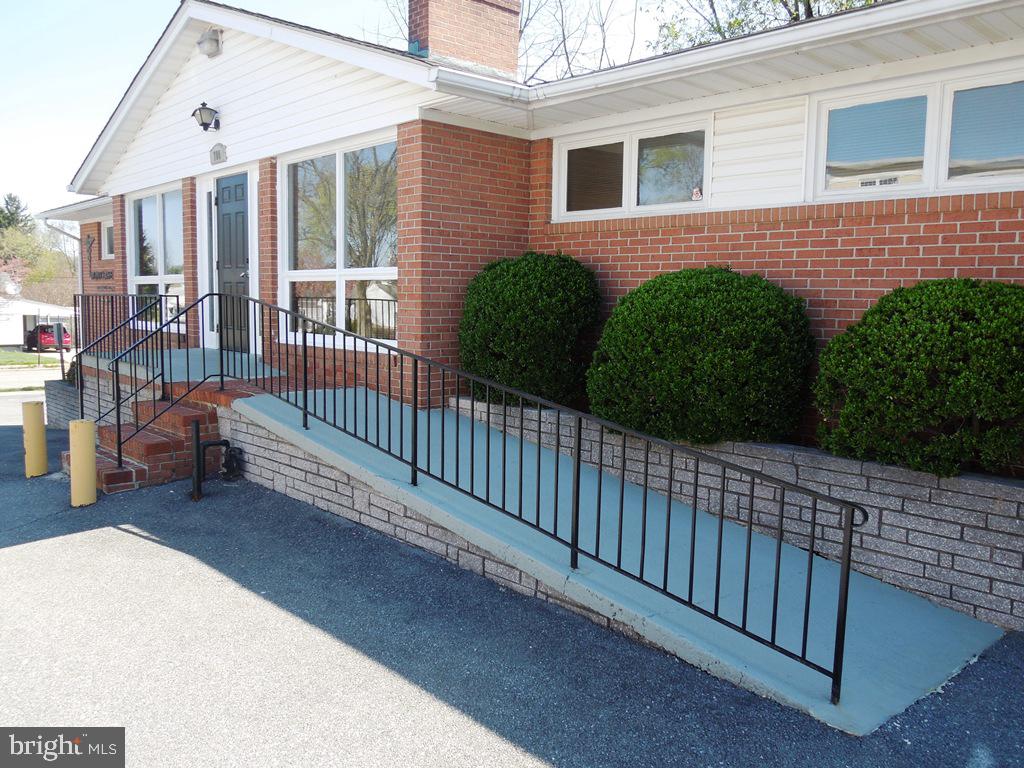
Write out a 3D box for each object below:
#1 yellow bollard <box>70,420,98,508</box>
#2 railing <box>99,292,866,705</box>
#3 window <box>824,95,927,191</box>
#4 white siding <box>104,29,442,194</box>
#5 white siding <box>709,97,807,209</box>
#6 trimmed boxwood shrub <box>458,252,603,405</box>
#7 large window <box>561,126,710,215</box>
[{"bbox_3d":[-3.156,0.582,6.093,0.172,0.610,0.172,-5,8,-43],"label":"yellow bollard"},{"bbox_3d":[-0.922,0.266,4.820,0.950,1.550,5.650,-5,8,-43],"label":"railing"},{"bbox_3d":[2.345,-1.546,5.354,0.080,0.590,0.710,-5,8,-43],"label":"window"},{"bbox_3d":[-3.345,-3.344,9.466,0.120,1.750,8.100,-5,8,-43],"label":"white siding"},{"bbox_3d":[1.762,-1.633,5.960,0.080,0.735,0.750,-5,8,-43],"label":"white siding"},{"bbox_3d":[0.168,-0.458,6.896,1.100,1.260,1.160,1,6,0],"label":"trimmed boxwood shrub"},{"bbox_3d":[0.942,-1.747,6.835,0.100,0.700,1.600,-5,8,-43],"label":"large window"}]

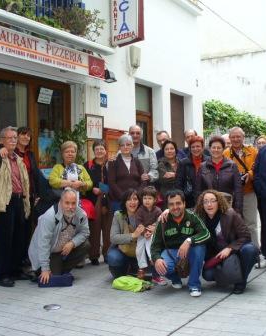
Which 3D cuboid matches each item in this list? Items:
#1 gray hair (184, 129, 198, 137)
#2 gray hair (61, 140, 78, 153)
[{"bbox_3d":[0.738,-0.430,6.120,0.180,0.130,0.200,-1,0,6],"label":"gray hair"},{"bbox_3d":[-0.750,-0.250,5.720,0.190,0.170,0.200,-1,0,-5],"label":"gray hair"}]

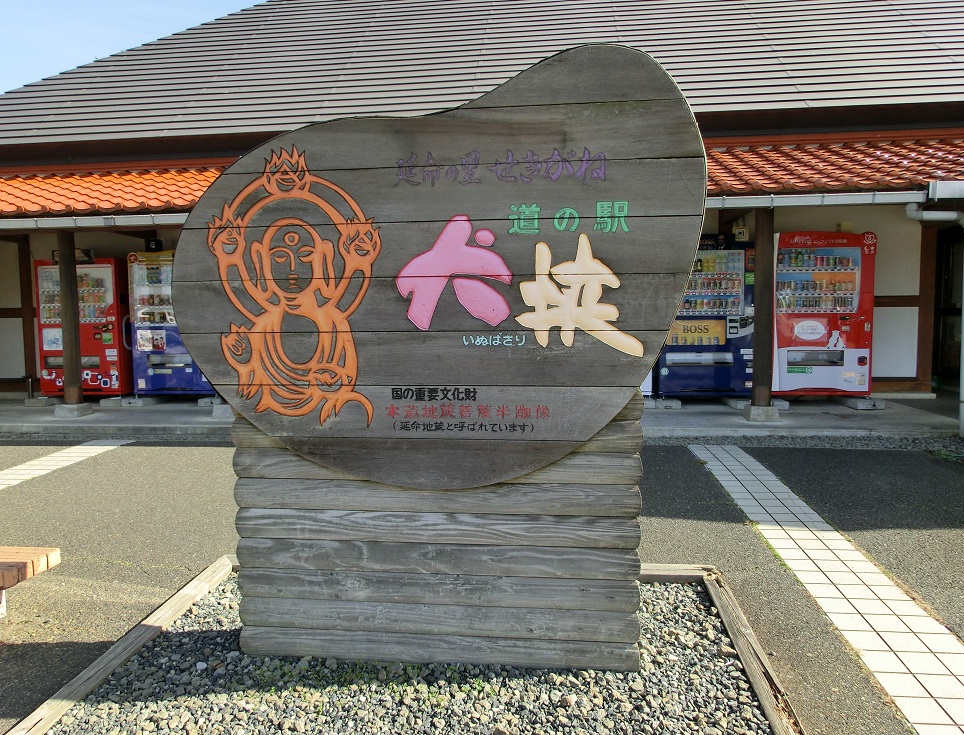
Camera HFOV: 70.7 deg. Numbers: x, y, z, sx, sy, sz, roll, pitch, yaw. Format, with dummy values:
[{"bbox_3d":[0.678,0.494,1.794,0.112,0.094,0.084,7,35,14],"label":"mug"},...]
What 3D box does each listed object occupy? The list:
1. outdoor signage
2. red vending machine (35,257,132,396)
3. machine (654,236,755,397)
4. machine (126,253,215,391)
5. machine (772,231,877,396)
[{"bbox_3d":[-0.202,-0.342,2.556,2.007,1.600,0.060,0,4,7],"label":"outdoor signage"},{"bbox_3d":[-5.426,-0.558,9.569,1.174,1.846,0.740,0,4,7],"label":"red vending machine"},{"bbox_3d":[2.785,-0.637,8.611,1.141,1.966,0.740,0,4,7],"label":"machine"},{"bbox_3d":[-4.071,-0.593,9.409,1.166,1.927,0.740,0,4,7],"label":"machine"},{"bbox_3d":[4.106,-0.645,8.469,1.134,1.967,0.740,0,4,7],"label":"machine"}]

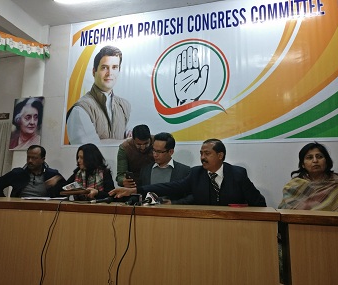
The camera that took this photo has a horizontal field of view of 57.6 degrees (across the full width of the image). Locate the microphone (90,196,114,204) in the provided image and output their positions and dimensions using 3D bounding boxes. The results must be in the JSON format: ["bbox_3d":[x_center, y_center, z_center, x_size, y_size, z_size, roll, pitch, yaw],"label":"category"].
[{"bbox_3d":[-0.479,0.412,2.170,0.185,0.050,0.050,-4,-11,16],"label":"microphone"}]

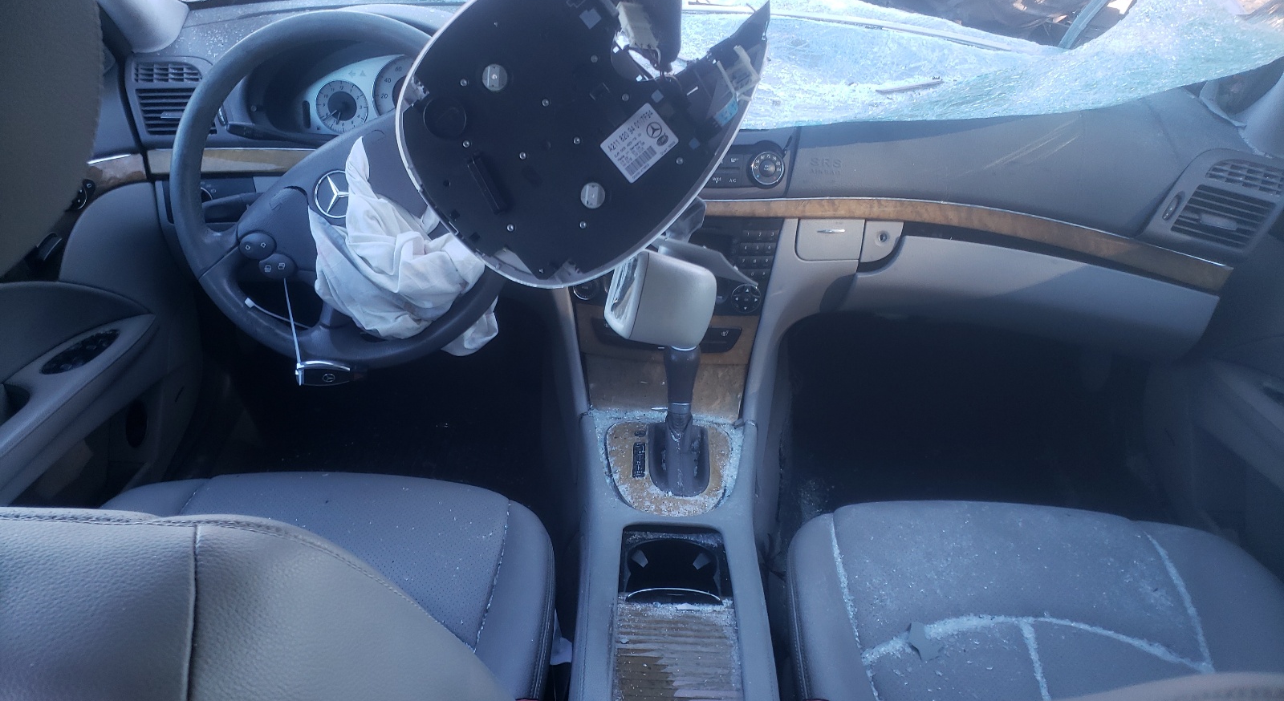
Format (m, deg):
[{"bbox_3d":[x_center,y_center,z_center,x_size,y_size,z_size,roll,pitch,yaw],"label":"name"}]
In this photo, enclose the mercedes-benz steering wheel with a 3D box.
[{"bbox_3d":[-0.326,-0.172,1.081,0.388,0.388,0.130,-30,7,4],"label":"mercedes-benz steering wheel"}]

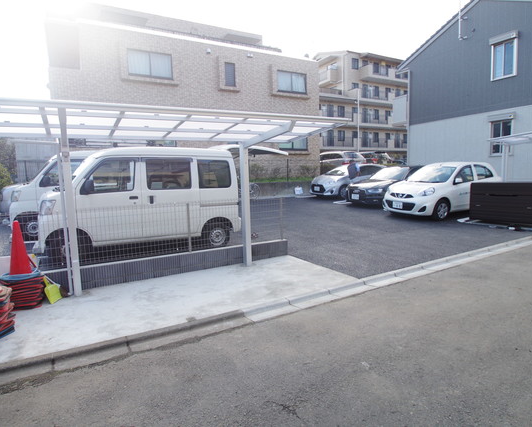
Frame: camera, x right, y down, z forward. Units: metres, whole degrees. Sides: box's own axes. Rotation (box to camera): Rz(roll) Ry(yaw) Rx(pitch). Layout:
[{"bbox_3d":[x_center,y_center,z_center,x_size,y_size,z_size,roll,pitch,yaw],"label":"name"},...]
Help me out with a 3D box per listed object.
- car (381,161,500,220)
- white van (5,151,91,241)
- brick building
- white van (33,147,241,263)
[{"bbox_3d":[5.157,-0.673,9.227,3.800,1.515,1.665,-5,7,-26],"label":"car"},{"bbox_3d":[-4.089,-0.511,7.728,3.395,1.875,1.475,-4,7,-23],"label":"white van"},{"bbox_3d":[-4.739,-5.850,17.706,11.400,8.500,10.000,-5,6,-27],"label":"brick building"},{"bbox_3d":[-2.279,-0.231,6.018,3.395,1.875,1.475,-5,7,-24],"label":"white van"}]

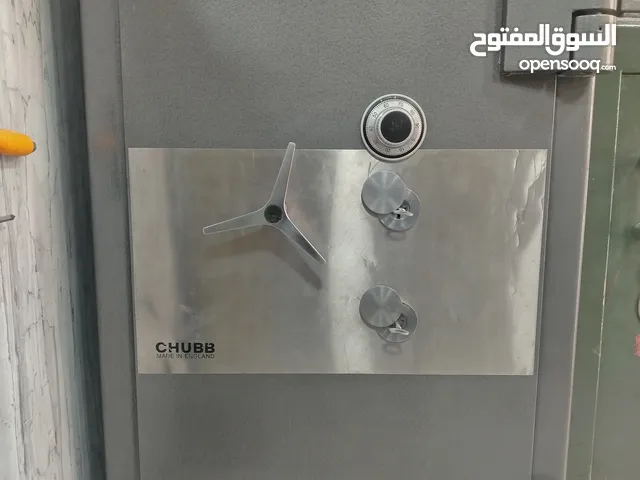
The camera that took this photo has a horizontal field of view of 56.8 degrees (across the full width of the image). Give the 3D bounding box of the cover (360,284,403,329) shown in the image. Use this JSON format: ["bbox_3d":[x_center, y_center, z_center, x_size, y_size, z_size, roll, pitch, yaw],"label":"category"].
[{"bbox_3d":[0.081,0.088,0.791,0.056,0.056,0.009,0,9,0],"label":"cover"}]

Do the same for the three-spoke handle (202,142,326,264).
[{"bbox_3d":[-0.068,-0.047,0.753,0.152,0.151,0.050,0,9,0],"label":"three-spoke handle"}]

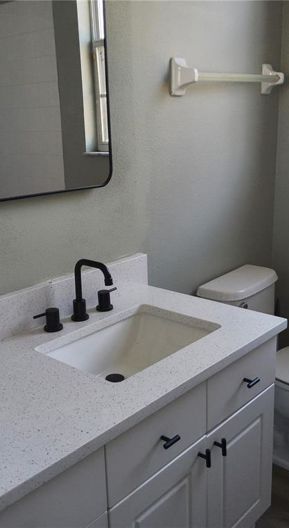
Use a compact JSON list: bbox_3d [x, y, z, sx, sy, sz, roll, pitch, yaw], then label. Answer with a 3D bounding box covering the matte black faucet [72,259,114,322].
[{"bbox_3d":[-0.150,0.082,1.458,0.169,0.180,0.052,12,20,41],"label":"matte black faucet"}]

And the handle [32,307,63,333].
[{"bbox_3d":[-0.270,0.157,1.422,0.052,0.061,0.086,12,20,41],"label":"handle"}]

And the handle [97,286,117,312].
[{"bbox_3d":[-0.114,0.107,1.590,0.052,0.061,0.082,12,20,41],"label":"handle"}]

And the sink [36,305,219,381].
[{"bbox_3d":[-0.034,0.271,1.390,0.303,0.155,0.429,12,20,41],"label":"sink"}]

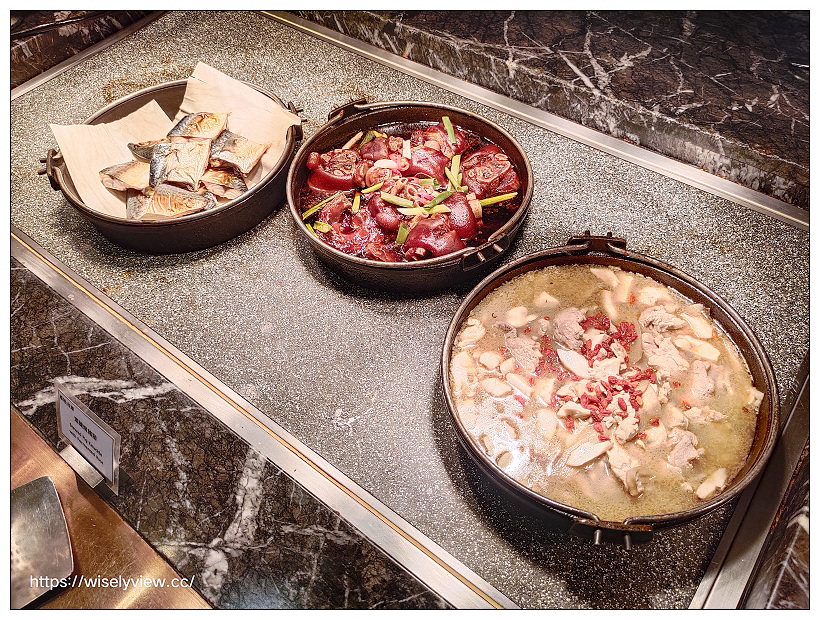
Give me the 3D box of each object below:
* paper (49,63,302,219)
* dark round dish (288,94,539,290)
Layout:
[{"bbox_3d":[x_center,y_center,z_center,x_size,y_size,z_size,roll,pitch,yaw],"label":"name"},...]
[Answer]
[{"bbox_3d":[-0.365,-0.251,0.924,0.296,0.099,0.305,36,63,24],"label":"paper"},{"bbox_3d":[0.000,-0.177,0.882,0.357,0.073,0.388,-1,54,1],"label":"dark round dish"}]

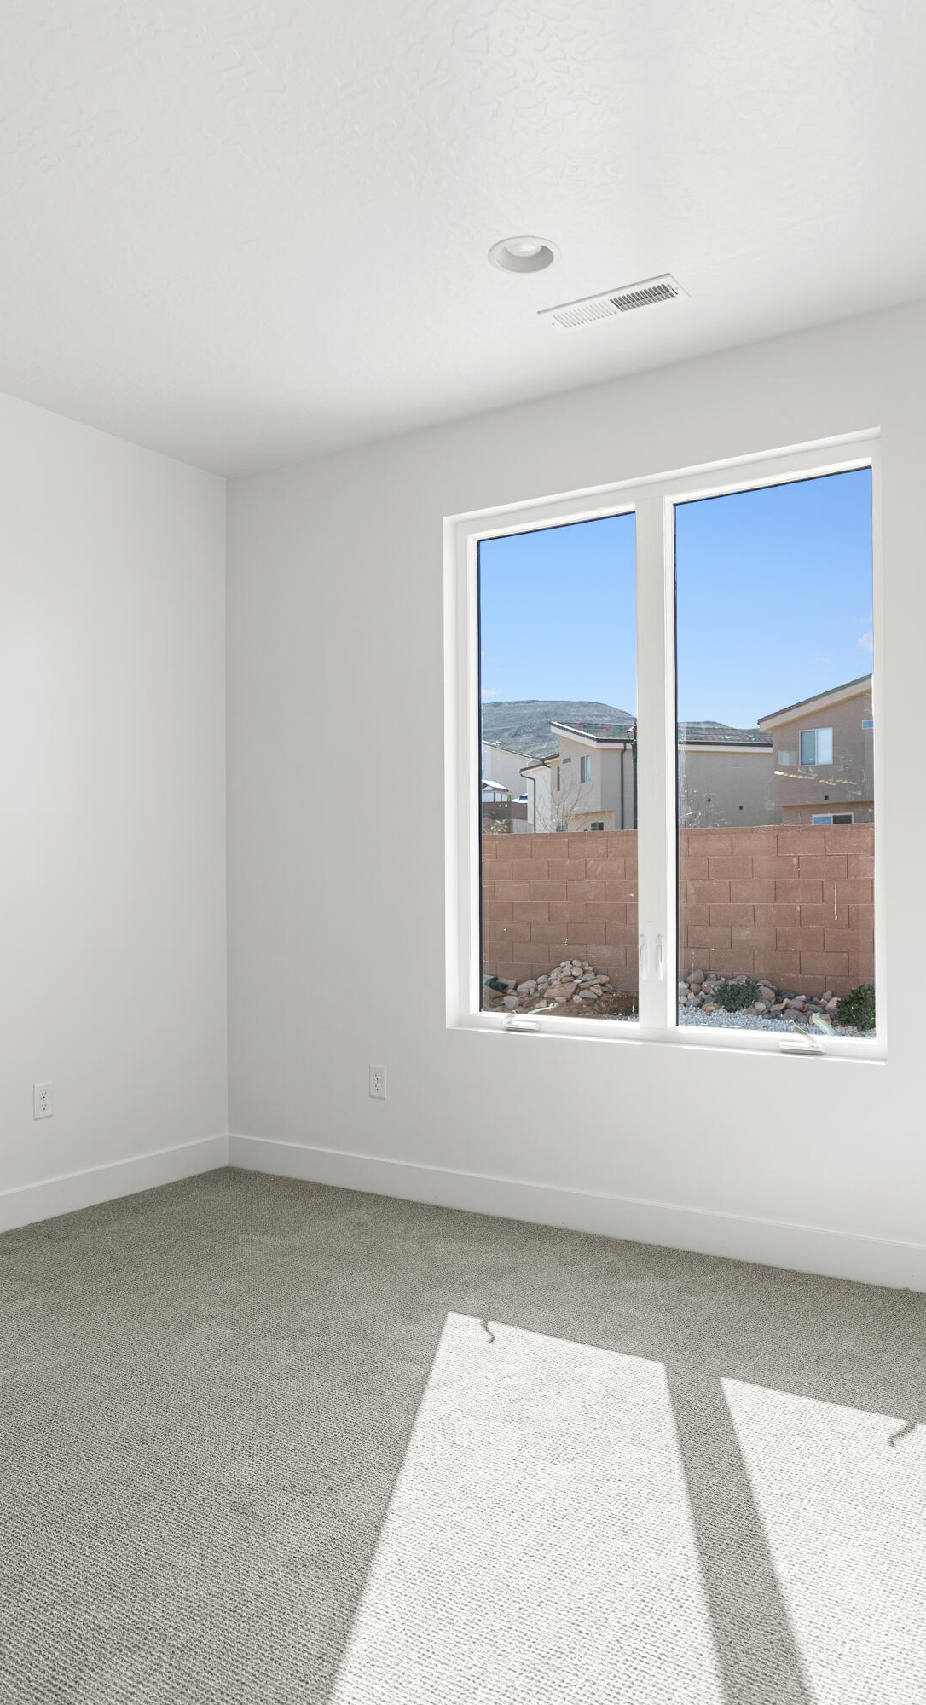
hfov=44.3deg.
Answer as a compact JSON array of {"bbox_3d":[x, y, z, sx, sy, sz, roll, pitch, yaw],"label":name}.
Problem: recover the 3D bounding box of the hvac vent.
[{"bbox_3d":[0.412,-1.493,3.122,0.393,0.016,0.157,-1,-1,33],"label":"hvac vent"}]

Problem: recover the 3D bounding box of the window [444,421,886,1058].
[{"bbox_3d":[0.593,-0.286,3.600,1.465,1.760,0.085,-1,-1,33],"label":"window"}]

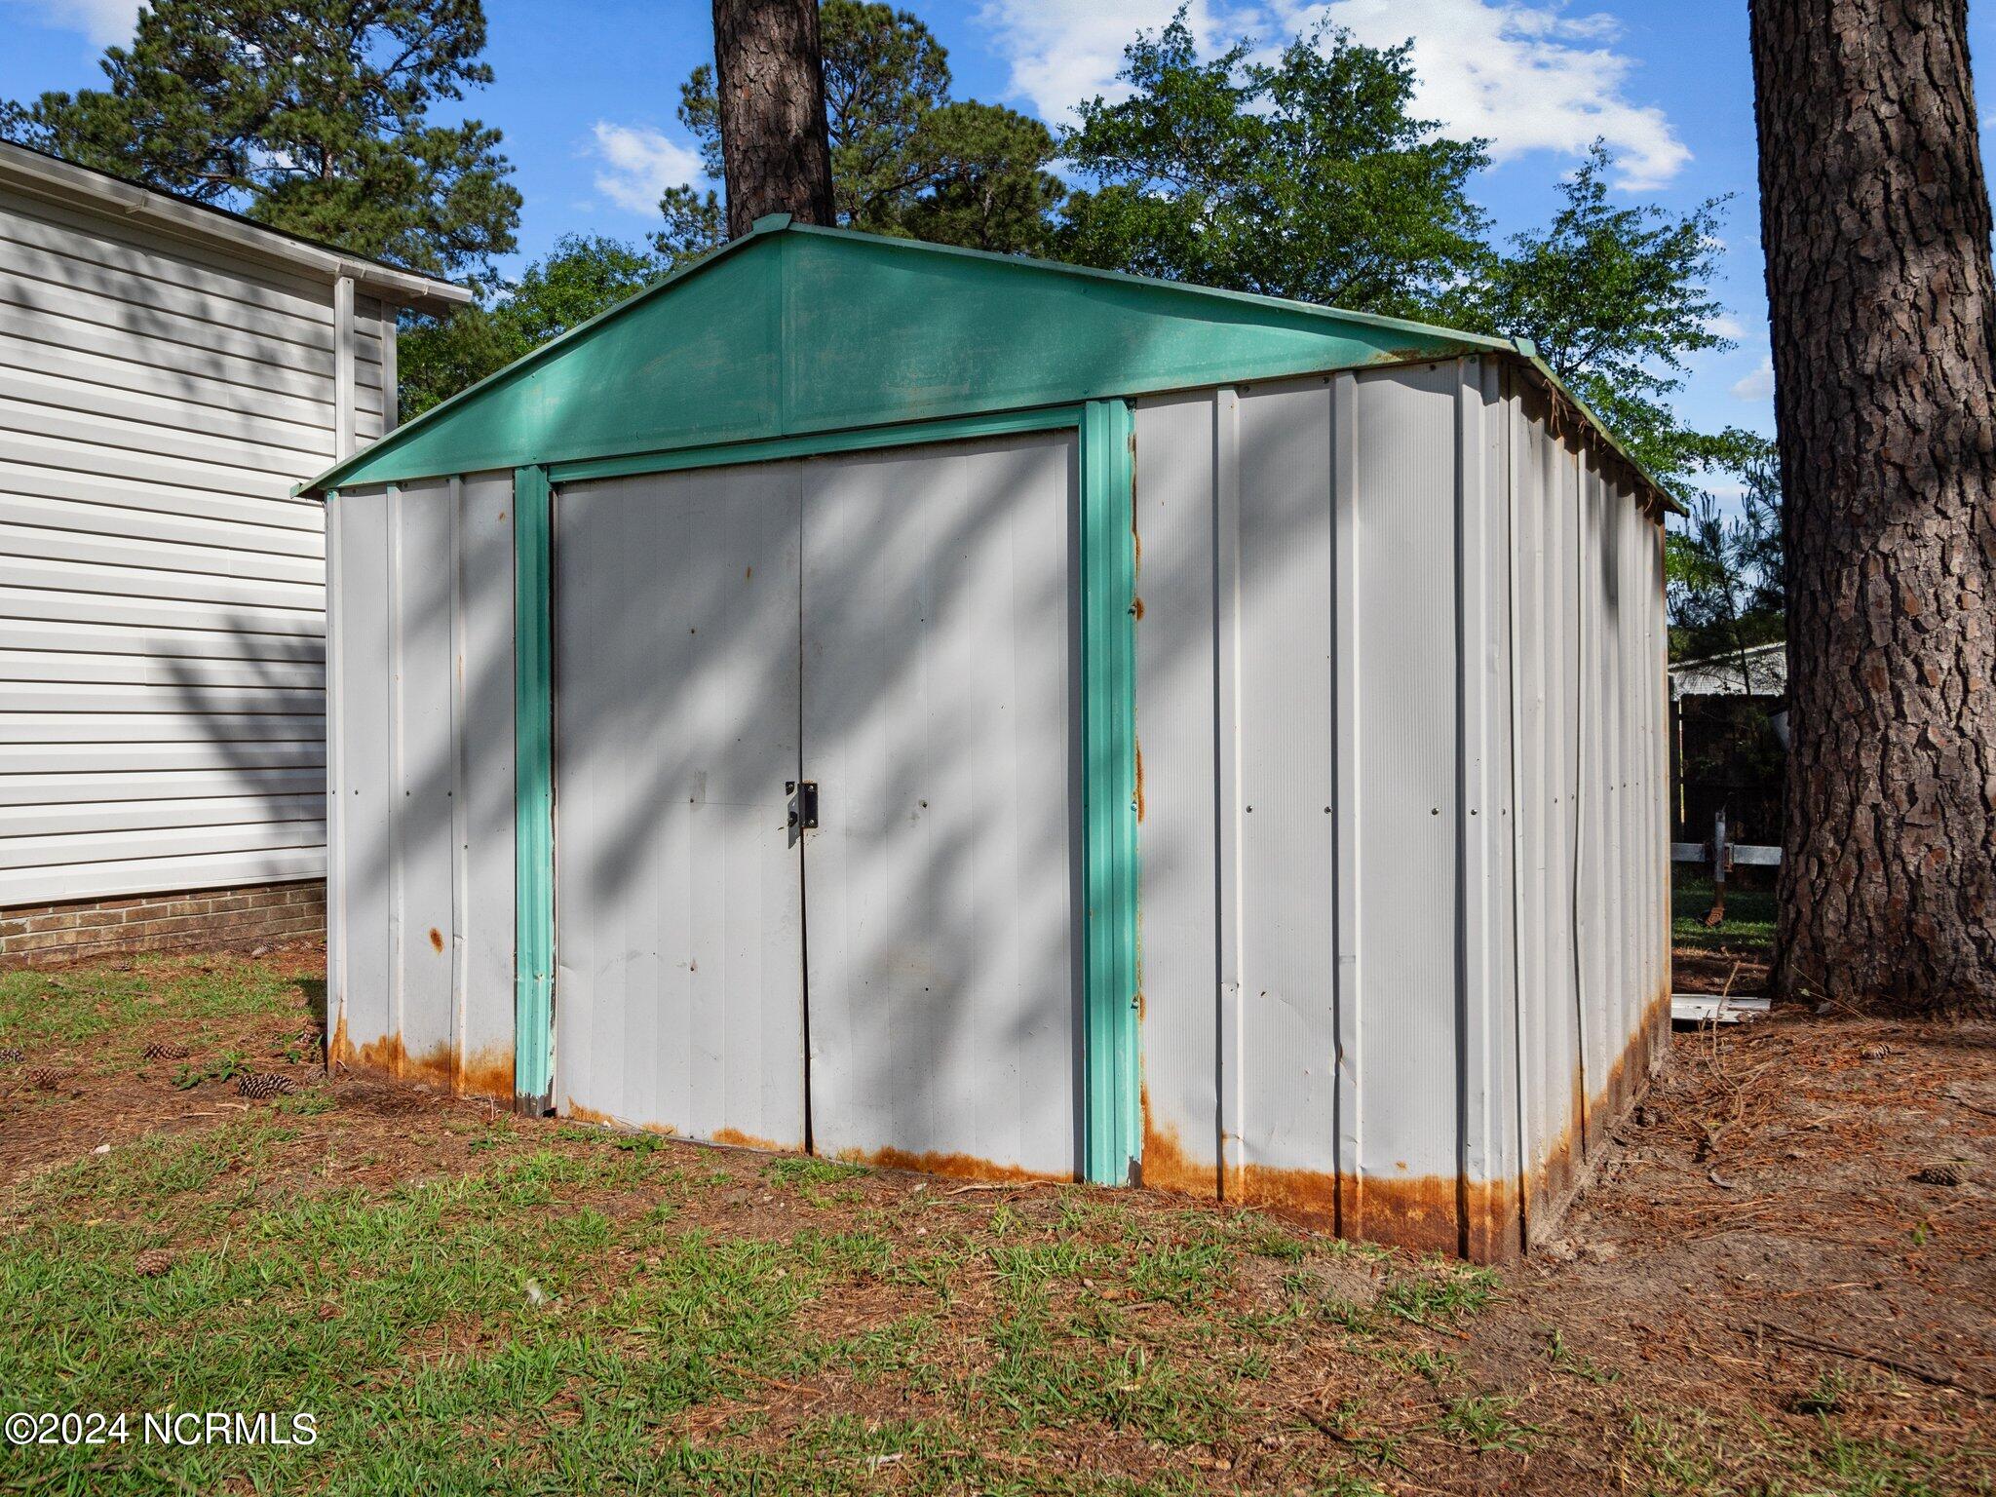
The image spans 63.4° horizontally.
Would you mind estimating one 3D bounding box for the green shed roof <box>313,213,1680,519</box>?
[{"bbox_3d":[0.079,-0.912,4.477,3.167,0.486,2.274,0,1,30],"label":"green shed roof"}]

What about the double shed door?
[{"bbox_3d":[-0.433,0.118,3.532,1.400,1.499,0.050,0,1,30],"label":"double shed door"}]

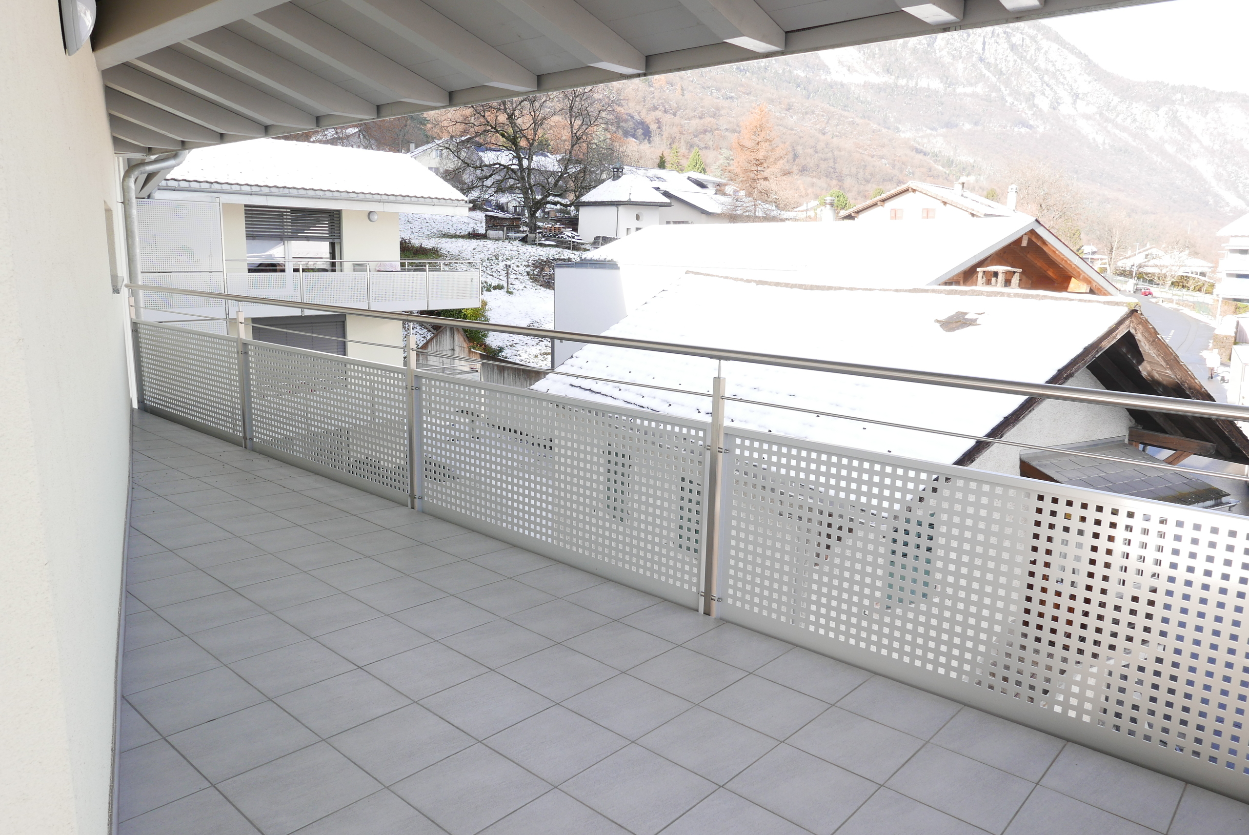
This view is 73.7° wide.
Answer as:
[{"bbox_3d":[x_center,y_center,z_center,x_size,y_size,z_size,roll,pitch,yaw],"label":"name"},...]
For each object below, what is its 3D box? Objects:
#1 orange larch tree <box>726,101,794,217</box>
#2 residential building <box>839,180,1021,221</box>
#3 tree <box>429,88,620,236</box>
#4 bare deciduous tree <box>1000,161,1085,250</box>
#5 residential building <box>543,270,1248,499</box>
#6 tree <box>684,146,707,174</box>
[{"bbox_3d":[17.070,-31.830,106.000,7.900,15.800,7.900,2,10,0],"label":"orange larch tree"},{"bbox_3d":[24.500,-14.000,66.000,8.200,8.600,12.600,-5,12,-37],"label":"residential building"},{"bbox_3d":[-7.730,-20.130,65.000,14.600,12.400,14.000,2,10,0],"label":"tree"},{"bbox_3d":[47.670,-22.850,95.000,9.600,13.000,9.600,2,10,0],"label":"bare deciduous tree"},{"bbox_3d":[4.080,0.790,16.470,8.450,7.200,11.100,-3,11,-29],"label":"residential building"},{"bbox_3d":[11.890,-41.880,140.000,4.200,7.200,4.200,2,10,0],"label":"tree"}]

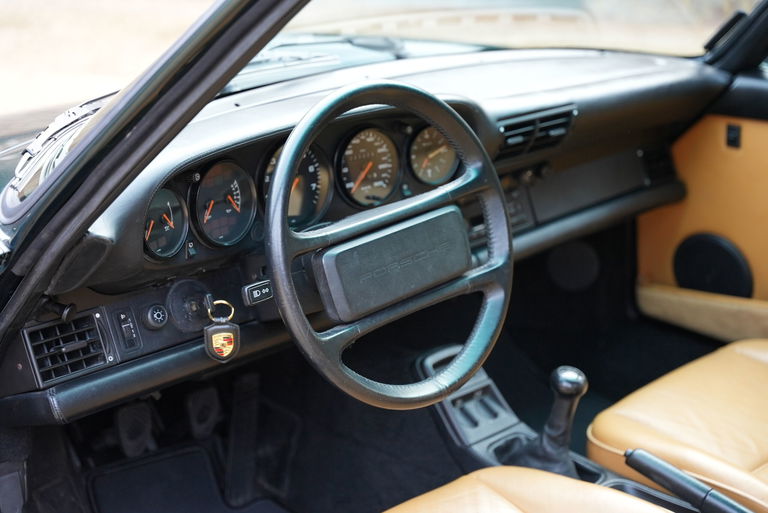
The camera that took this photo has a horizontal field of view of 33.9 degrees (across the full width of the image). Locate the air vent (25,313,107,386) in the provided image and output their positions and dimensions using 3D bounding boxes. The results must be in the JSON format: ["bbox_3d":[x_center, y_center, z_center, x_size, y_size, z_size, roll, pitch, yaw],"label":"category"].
[{"bbox_3d":[-0.364,0.105,1.434,0.096,0.066,0.030,-18,2,-43],"label":"air vent"}]

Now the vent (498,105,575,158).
[{"bbox_3d":[0.195,-0.172,1.722,0.167,0.063,0.030,-18,43,-43],"label":"vent"}]

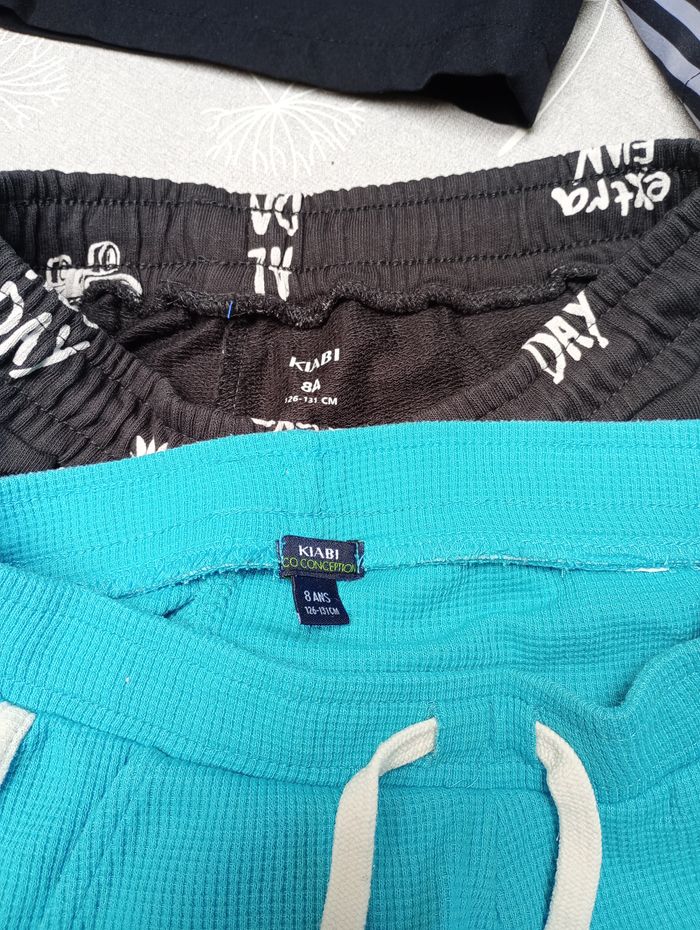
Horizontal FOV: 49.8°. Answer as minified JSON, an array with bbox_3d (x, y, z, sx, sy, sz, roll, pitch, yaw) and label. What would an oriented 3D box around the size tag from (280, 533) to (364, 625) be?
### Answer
[{"bbox_3d":[-0.011,0.043,0.278,0.032,0.005,0.035,3,70,1],"label":"size tag"}]

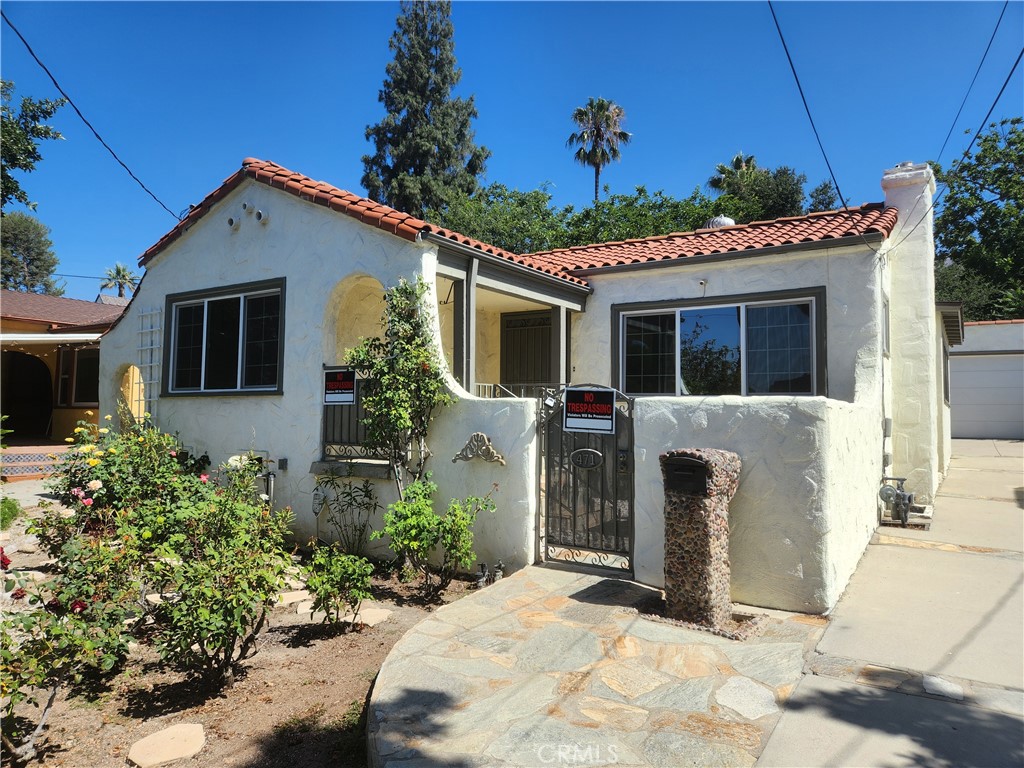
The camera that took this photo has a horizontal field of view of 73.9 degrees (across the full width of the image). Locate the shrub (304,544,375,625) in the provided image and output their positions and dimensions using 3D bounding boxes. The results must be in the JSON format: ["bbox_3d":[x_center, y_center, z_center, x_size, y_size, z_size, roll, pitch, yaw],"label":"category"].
[{"bbox_3d":[-1.281,1.457,5.044,0.490,0.600,0.470,1,-2,-14],"label":"shrub"}]

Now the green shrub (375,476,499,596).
[{"bbox_3d":[-0.665,1.297,5.740,1.000,0.980,0.800,1,-2,-7],"label":"green shrub"}]

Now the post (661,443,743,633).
[{"bbox_3d":[1.386,1.073,4.914,0.370,1.190,0.470,-2,-3,42],"label":"post"}]

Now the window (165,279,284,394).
[{"bbox_3d":[-3.772,-0.547,8.782,2.516,1.406,0.140,-1,-3,32],"label":"window"}]

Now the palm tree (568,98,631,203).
[{"bbox_3d":[5.245,-7.254,41.602,3.800,20.755,3.800,0,-2,7],"label":"palm tree"}]

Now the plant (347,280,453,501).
[{"bbox_3d":[-1.107,0.386,6.666,1.050,2.846,0.620,-1,-3,32],"label":"plant"}]

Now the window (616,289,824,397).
[{"bbox_3d":[2.680,-0.496,9.183,2.882,1.380,0.140,-1,-3,32],"label":"window"}]

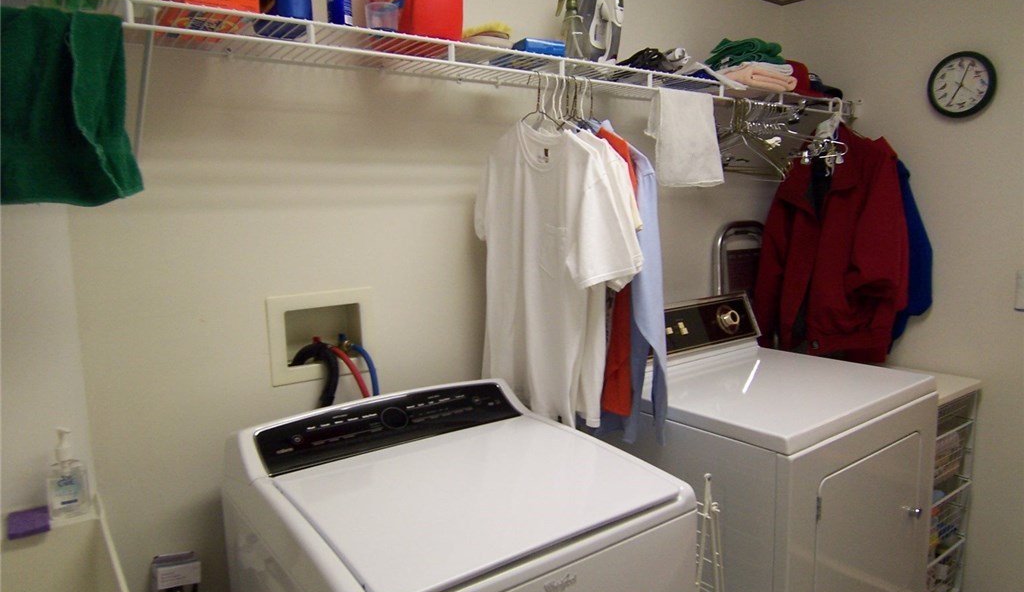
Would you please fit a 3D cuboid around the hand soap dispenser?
[{"bbox_3d":[-0.873,0.341,1.337,0.055,0.178,0.070,6,11,42],"label":"hand soap dispenser"}]

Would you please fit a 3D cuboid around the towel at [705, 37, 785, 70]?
[{"bbox_3d":[0.722,-0.757,2.162,0.210,0.090,0.185,-7,10,-35],"label":"towel"}]

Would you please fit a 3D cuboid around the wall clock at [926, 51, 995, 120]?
[{"bbox_3d":[1.431,-0.674,2.166,0.040,0.205,0.205,-7,10,-35],"label":"wall clock"}]

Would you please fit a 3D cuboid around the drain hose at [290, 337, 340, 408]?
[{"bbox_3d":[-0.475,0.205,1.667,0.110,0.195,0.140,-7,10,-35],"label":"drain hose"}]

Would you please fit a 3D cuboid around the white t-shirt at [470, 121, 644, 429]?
[{"bbox_3d":[0.085,-0.058,1.613,0.130,0.710,0.560,-7,10,-35],"label":"white t-shirt"}]

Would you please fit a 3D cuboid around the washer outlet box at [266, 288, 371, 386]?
[{"bbox_3d":[-0.485,0.091,1.700,0.257,0.215,0.095,-7,10,-35],"label":"washer outlet box"}]

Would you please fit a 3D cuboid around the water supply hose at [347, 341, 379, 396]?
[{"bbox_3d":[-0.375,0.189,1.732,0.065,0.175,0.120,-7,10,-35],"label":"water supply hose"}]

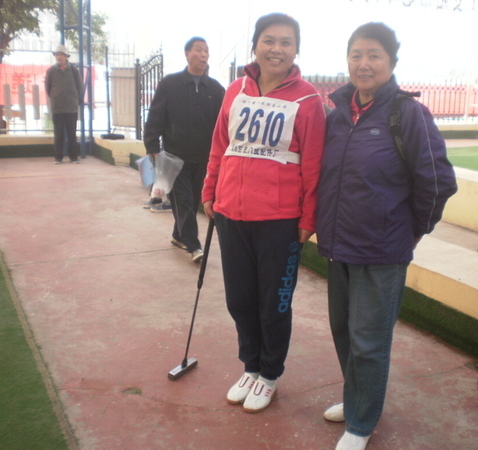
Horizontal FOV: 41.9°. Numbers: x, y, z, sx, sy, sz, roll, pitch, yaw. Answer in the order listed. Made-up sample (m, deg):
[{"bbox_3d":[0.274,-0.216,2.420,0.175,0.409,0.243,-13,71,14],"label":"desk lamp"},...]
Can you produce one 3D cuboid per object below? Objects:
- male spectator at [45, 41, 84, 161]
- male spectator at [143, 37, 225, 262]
[{"bbox_3d":[-2.741,-1.880,9.809,0.560,1.770,0.360,0,13,-8],"label":"male spectator"},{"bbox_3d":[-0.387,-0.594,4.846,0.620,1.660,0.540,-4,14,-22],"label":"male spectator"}]

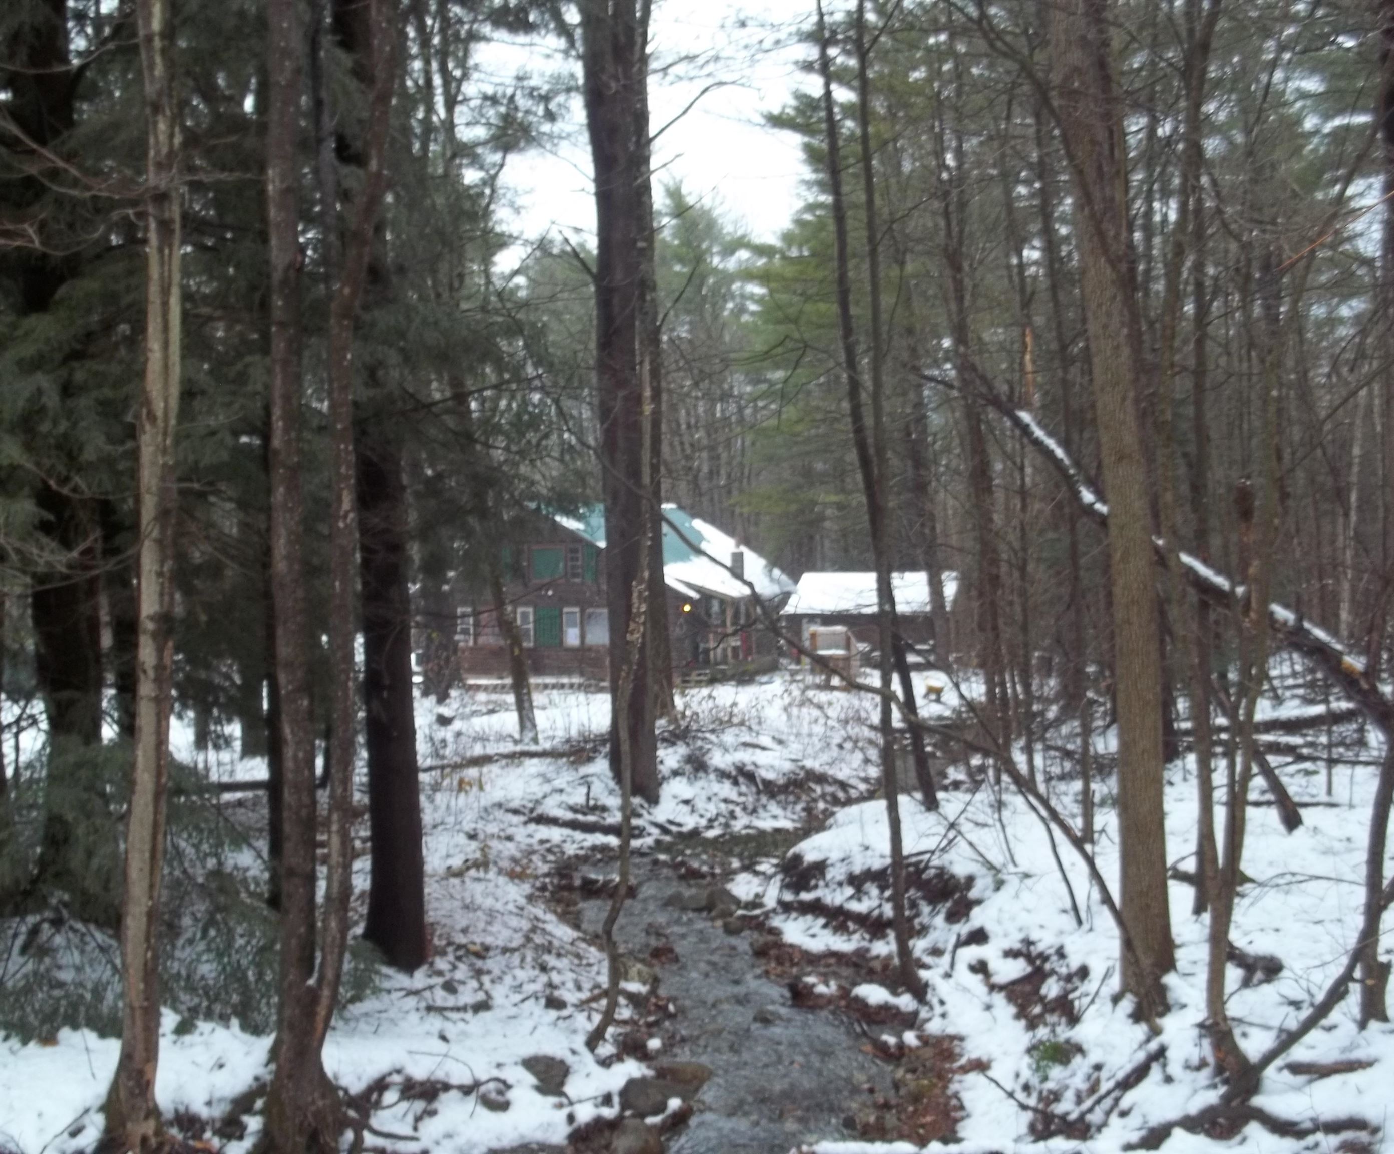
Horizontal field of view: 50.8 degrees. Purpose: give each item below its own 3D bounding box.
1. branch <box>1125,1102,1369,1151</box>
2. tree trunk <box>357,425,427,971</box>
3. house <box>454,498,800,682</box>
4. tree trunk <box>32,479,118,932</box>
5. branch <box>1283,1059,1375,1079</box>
[{"bbox_3d":[2.856,2.843,7.600,1.250,0.150,0.300,-1,2,-7],"label":"branch"},{"bbox_3d":[-2.303,0.906,11.000,0.470,4.020,0.470,-2,2,0],"label":"tree trunk"},{"bbox_3d":[-2.766,0.553,54.000,10.000,5.950,8.000,0,2,32],"label":"house"},{"bbox_3d":[-5.217,1.074,12.300,0.560,3.620,0.560,-1,2,0],"label":"tree trunk"},{"bbox_3d":[3.621,2.816,8.400,0.520,0.085,0.110,-1,2,-10],"label":"branch"}]

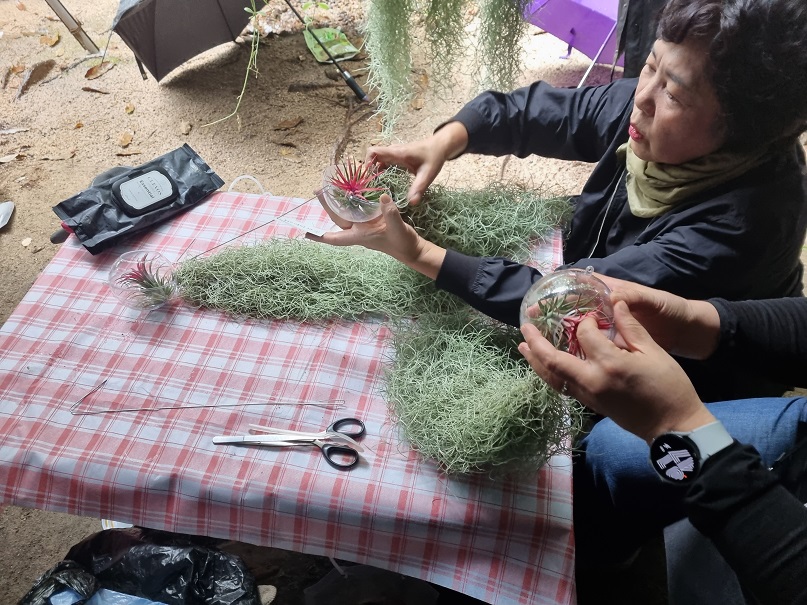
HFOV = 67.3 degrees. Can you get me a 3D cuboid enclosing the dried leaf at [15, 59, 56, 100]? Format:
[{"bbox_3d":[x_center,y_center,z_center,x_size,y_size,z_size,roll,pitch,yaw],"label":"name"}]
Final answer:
[{"bbox_3d":[-1.333,-0.811,2.195,0.110,0.040,0.250,4,47,1],"label":"dried leaf"}]

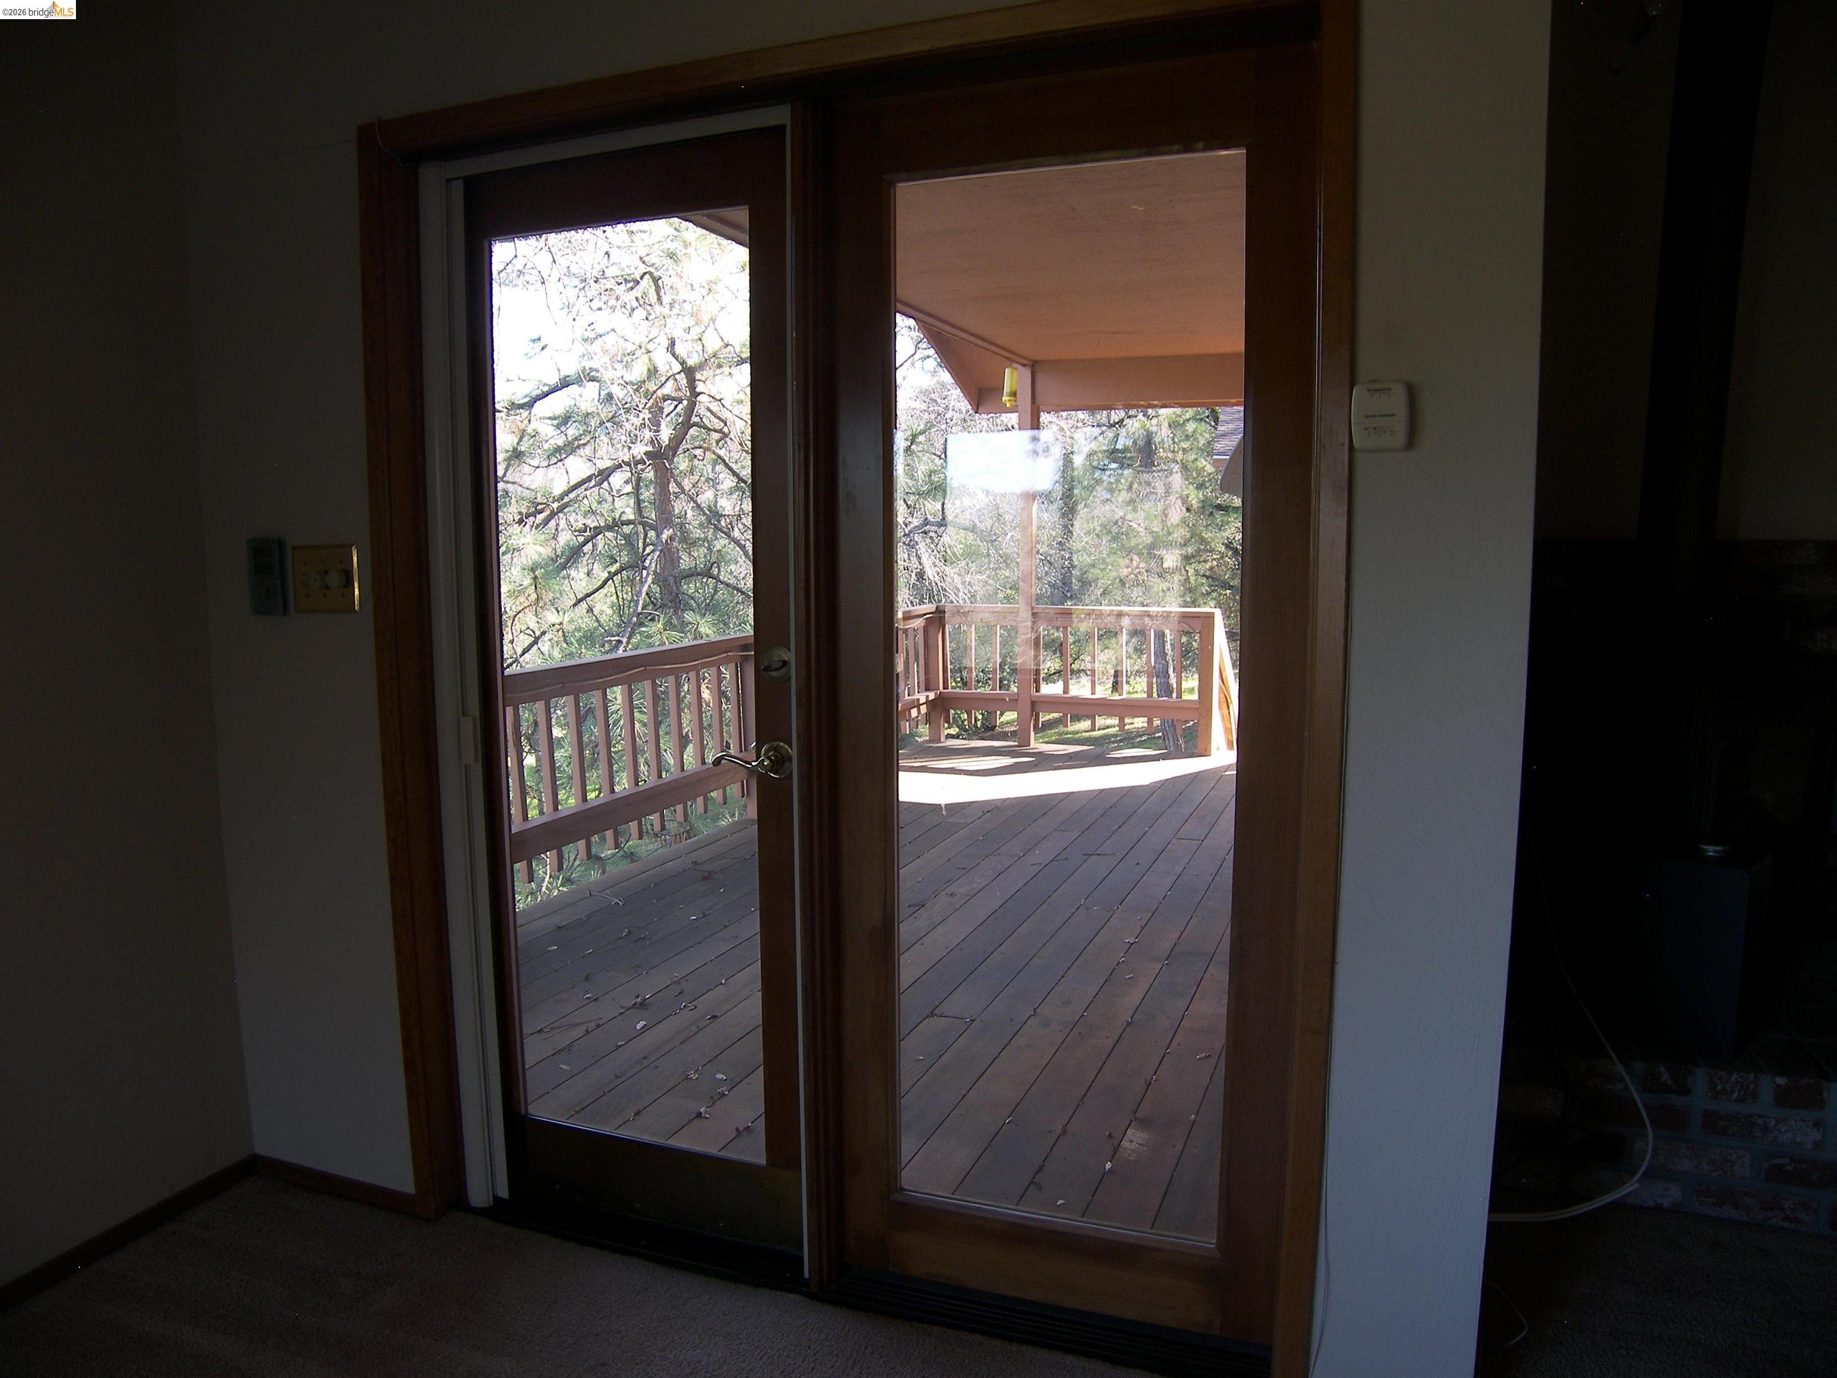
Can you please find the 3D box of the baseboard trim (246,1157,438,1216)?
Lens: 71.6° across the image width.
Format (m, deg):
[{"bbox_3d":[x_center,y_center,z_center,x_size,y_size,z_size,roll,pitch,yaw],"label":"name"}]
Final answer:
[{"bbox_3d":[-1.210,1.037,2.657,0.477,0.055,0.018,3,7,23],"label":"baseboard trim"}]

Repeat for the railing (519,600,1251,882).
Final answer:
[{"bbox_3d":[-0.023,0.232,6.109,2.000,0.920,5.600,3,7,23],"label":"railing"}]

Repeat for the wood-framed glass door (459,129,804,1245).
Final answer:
[{"bbox_3d":[-0.546,0.031,2.413,0.755,2.015,0.050,3,7,23],"label":"wood-framed glass door"}]

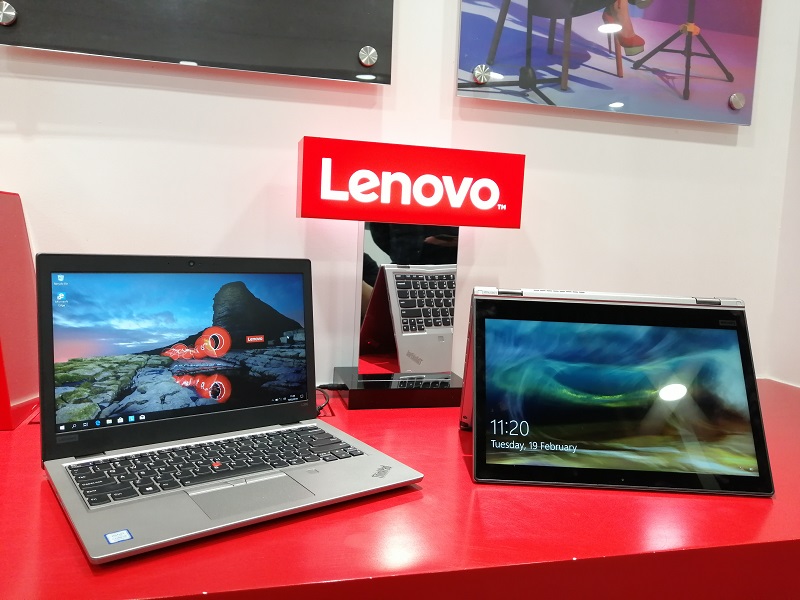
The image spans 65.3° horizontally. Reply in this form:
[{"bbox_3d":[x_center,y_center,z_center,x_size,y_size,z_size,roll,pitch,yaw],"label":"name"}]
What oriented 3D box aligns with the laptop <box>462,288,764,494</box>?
[{"bbox_3d":[0.246,0.093,0.758,0.322,0.204,0.200,3,6,1],"label":"laptop"}]

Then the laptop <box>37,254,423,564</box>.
[{"bbox_3d":[-0.174,0.074,0.649,0.322,0.227,0.258,-2,7,-37],"label":"laptop"}]

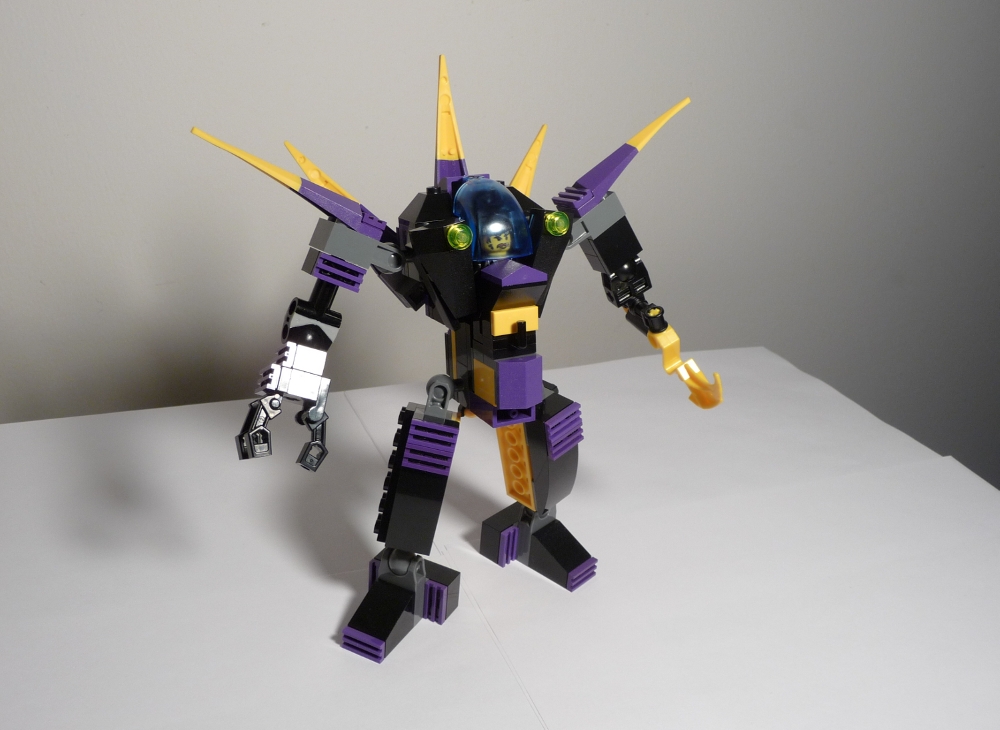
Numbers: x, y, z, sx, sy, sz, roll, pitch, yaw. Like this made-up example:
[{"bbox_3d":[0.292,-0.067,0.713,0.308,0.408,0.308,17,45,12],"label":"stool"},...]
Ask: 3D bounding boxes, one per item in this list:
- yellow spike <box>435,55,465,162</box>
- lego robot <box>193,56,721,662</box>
[{"bbox_3d":[-0.019,-0.089,0.319,0.009,0.036,0.005,-10,13,-29],"label":"yellow spike"},{"bbox_3d":[-0.007,-0.009,0.336,0.196,0.195,0.080,-10,27,-29],"label":"lego robot"}]

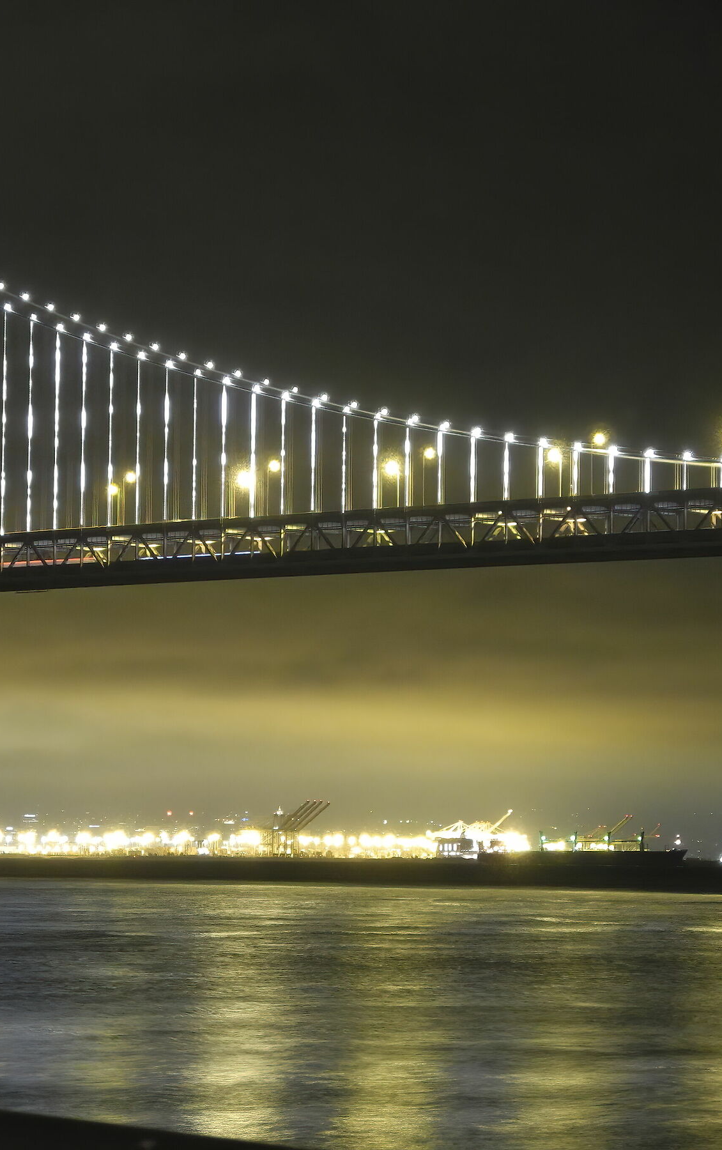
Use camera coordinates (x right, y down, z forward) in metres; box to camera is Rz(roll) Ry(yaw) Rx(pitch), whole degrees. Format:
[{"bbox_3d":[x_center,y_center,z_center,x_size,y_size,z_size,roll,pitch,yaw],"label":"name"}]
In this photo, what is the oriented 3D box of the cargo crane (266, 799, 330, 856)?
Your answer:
[{"bbox_3d":[-100.200,403.200,6000.000,94.000,89.000,32.000,-1,-4,15],"label":"cargo crane"}]

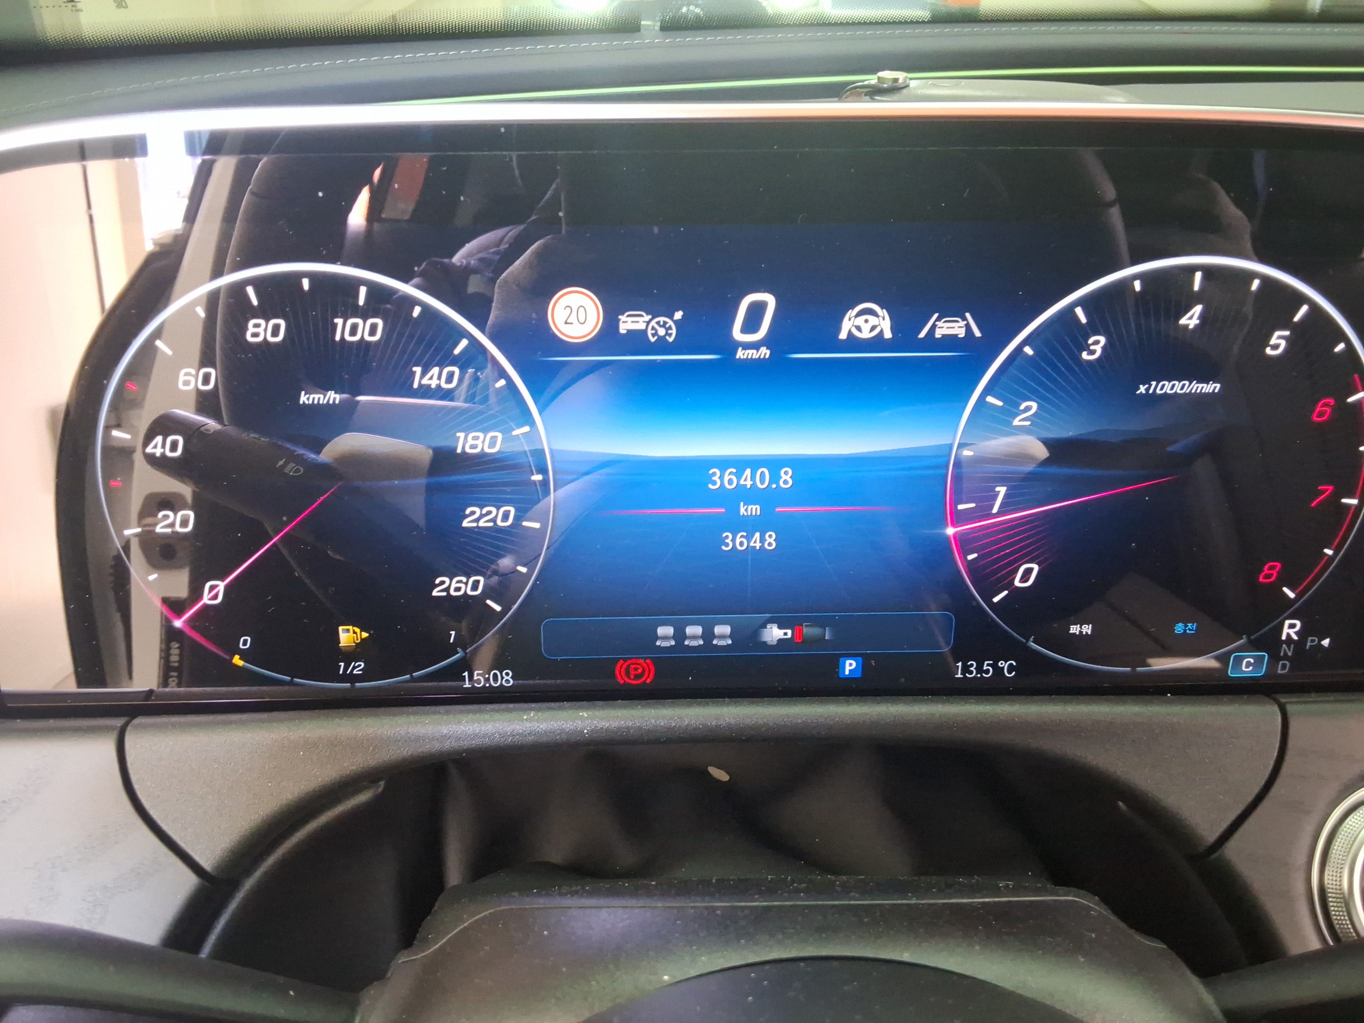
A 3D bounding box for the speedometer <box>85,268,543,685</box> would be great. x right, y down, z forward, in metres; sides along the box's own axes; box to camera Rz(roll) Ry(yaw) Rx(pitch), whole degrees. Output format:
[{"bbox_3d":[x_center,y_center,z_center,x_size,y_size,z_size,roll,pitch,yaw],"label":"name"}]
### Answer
[{"bbox_3d":[-0.079,-0.006,0.250,0.100,0.100,0.012,-1,20,-2],"label":"speedometer"}]

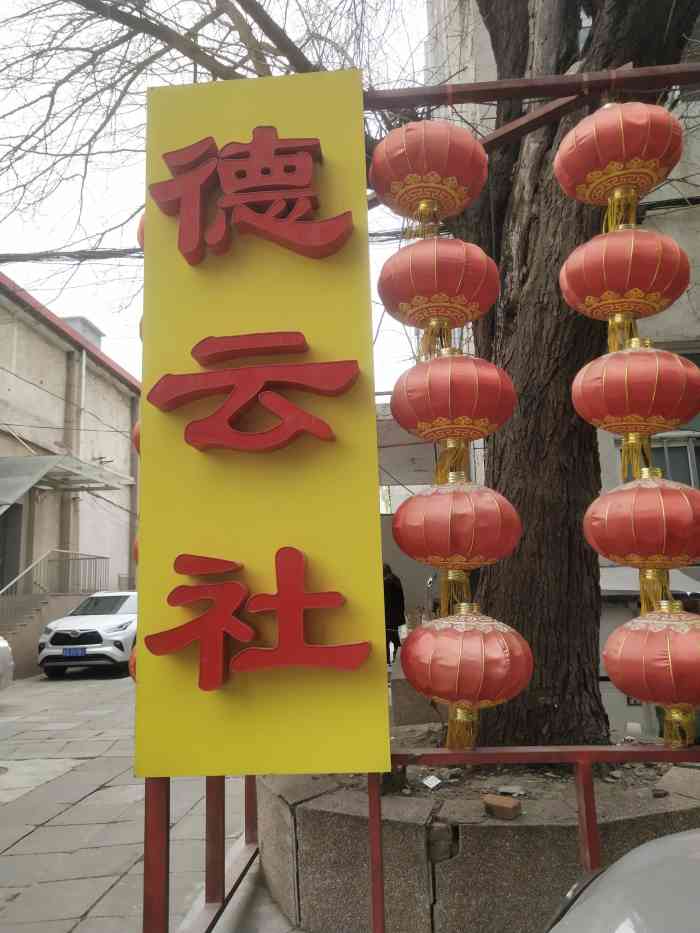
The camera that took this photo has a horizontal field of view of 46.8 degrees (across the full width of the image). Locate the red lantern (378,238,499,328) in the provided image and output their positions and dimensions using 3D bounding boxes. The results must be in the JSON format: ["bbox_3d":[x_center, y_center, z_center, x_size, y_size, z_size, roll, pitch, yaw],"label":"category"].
[{"bbox_3d":[0.350,-0.726,3.200,0.475,0.350,0.475,-2,-10,0],"label":"red lantern"}]

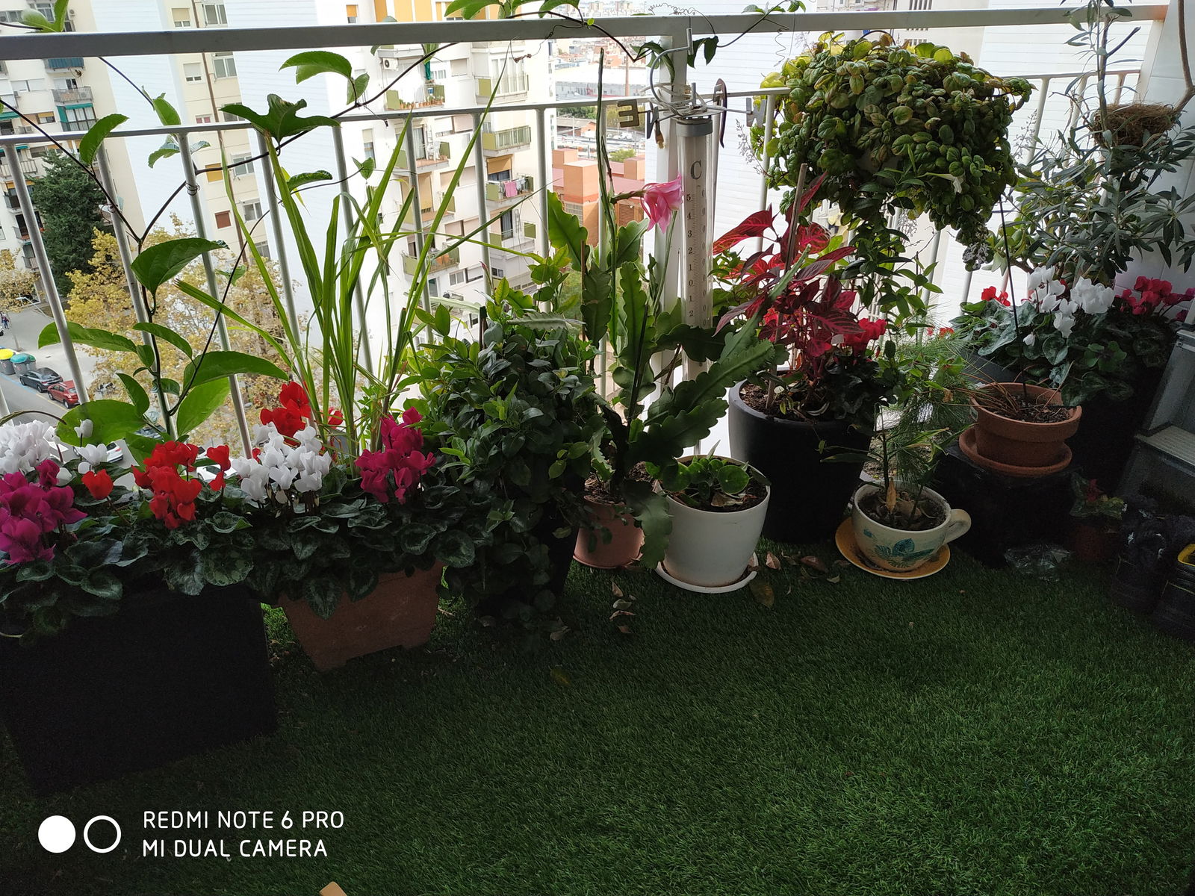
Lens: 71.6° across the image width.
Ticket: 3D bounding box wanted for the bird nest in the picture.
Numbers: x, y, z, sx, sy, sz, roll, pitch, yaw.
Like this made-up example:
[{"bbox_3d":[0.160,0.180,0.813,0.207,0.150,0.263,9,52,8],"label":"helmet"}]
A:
[{"bbox_3d":[1.180,-0.712,1.819,0.165,0.078,0.165,-11,29,-19],"label":"bird nest"}]

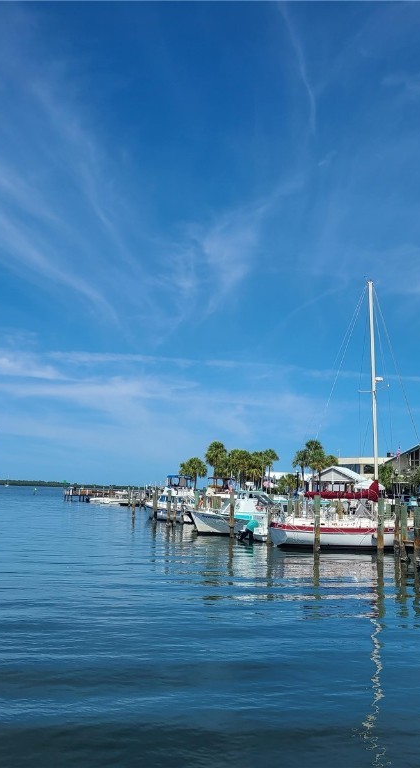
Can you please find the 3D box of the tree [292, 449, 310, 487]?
[{"bbox_3d":[10.317,10.703,86.178,2.200,6.830,2.200,1,-8,0],"label":"tree"}]

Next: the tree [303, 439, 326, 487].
[{"bbox_3d":[11.727,10.190,86.253,2.600,7.930,2.600,1,-8,0],"label":"tree"}]

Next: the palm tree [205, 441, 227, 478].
[{"bbox_3d":[0.828,11.902,104.430,3.000,8.319,3.000,2,-8,0],"label":"palm tree"}]

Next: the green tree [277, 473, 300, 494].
[{"bbox_3d":[8.370,11.275,82.000,2.600,3.500,2.600,1,-8,0],"label":"green tree"}]

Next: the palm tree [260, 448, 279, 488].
[{"bbox_3d":[8.436,13.118,109.471,2.500,7.716,2.500,2,-8,0],"label":"palm tree"}]

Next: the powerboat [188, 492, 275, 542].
[{"bbox_3d":[1.406,7.850,46.000,5.400,2.950,2.300,-2,-8,21],"label":"powerboat"}]

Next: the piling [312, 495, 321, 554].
[{"bbox_3d":[5.350,6.996,38.709,0.300,2.700,0.300,1,-8,0],"label":"piling"}]

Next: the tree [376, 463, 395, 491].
[{"bbox_3d":[19.318,11.224,84.639,2.200,5.259,2.200,2,-8,0],"label":"tree"}]

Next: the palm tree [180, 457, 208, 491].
[{"bbox_3d":[-2.116,12.426,99.603,3.400,5.793,3.400,2,-8,0],"label":"palm tree"}]

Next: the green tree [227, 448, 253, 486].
[{"bbox_3d":[3.452,10.854,90.000,3.100,6.500,3.100,1,-8,0],"label":"green tree"}]

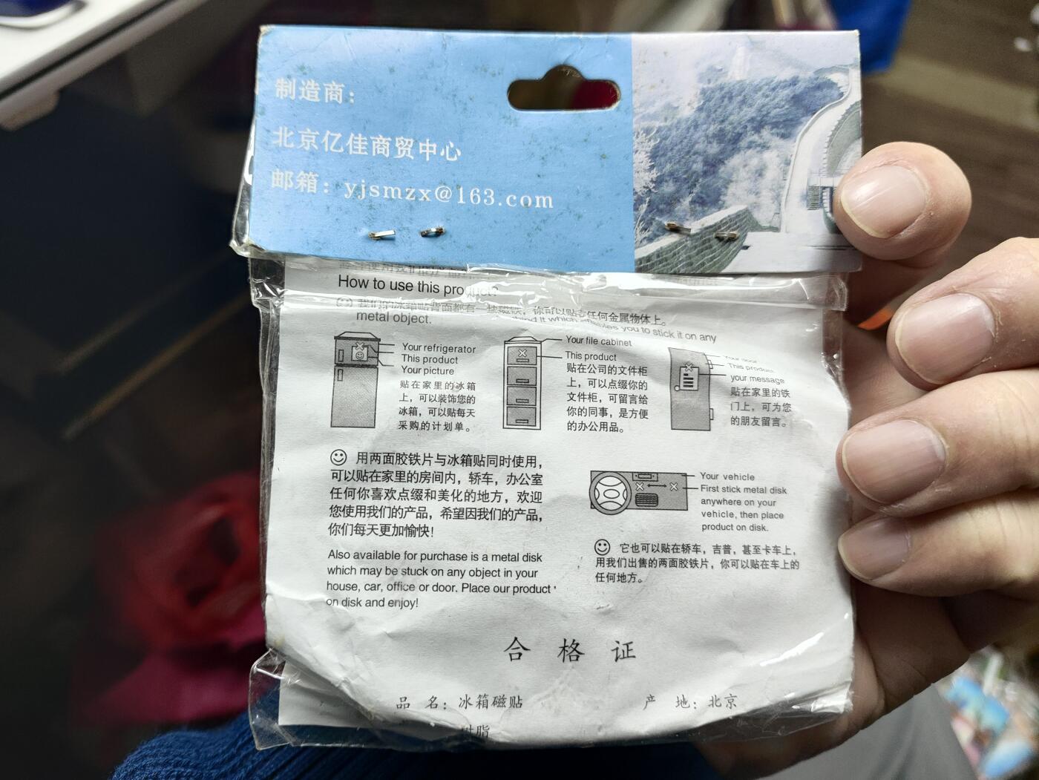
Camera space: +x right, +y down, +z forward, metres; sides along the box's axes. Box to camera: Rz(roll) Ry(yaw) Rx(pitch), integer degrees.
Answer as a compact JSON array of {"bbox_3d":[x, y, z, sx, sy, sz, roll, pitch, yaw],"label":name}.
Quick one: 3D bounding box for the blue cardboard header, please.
[{"bbox_3d":[0.005,-0.043,0.133,0.107,0.006,0.042,2,86,3],"label":"blue cardboard header"}]

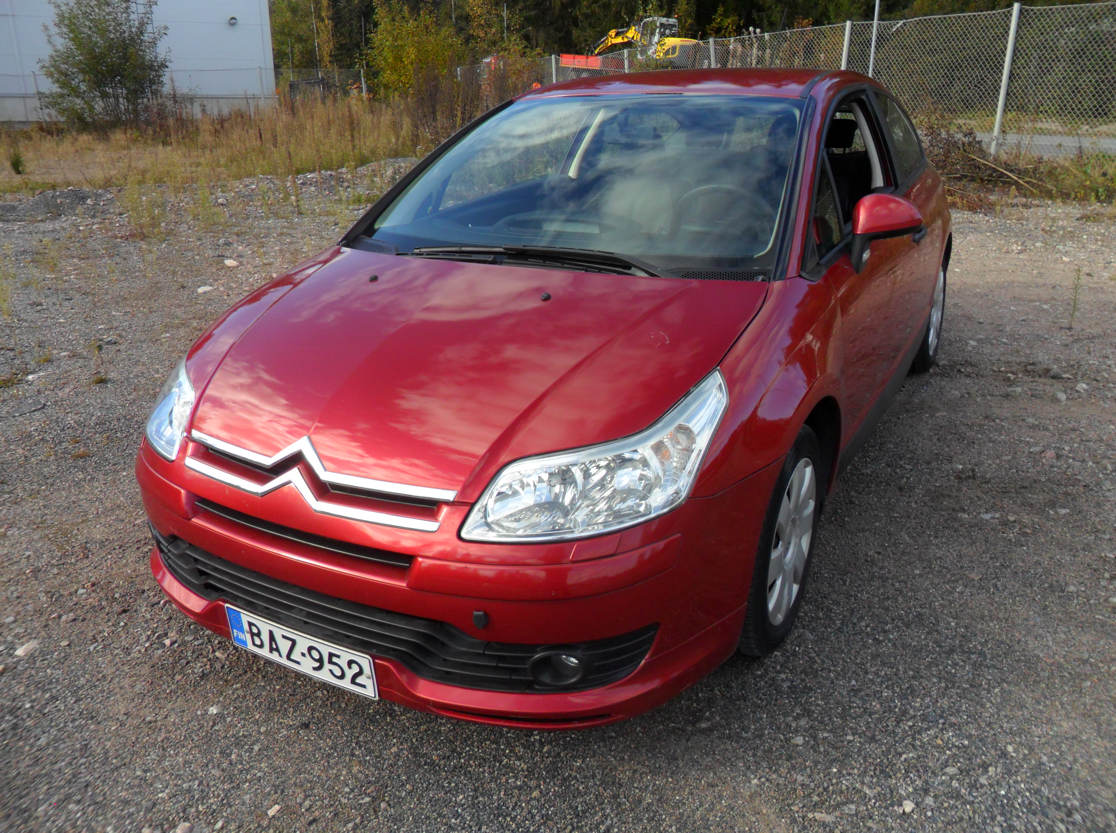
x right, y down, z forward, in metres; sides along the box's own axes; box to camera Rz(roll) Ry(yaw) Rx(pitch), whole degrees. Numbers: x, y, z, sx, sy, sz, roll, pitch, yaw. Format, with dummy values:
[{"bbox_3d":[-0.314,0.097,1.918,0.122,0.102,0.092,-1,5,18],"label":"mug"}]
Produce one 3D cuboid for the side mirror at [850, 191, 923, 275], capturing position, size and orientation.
[{"bbox_3d":[0.904,-0.499,2.412,0.200,0.220,0.130,10,24,28],"label":"side mirror"}]

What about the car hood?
[{"bbox_3d":[-0.320,-0.211,2.159,1.440,0.200,0.971,10,37,28],"label":"car hood"}]

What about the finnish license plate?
[{"bbox_3d":[-0.574,0.517,1.926,0.442,0.118,0.012,10,27,28],"label":"finnish license plate"}]

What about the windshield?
[{"bbox_3d":[0.083,-0.754,2.722,1.390,0.130,1.016,10,51,28],"label":"windshield"}]

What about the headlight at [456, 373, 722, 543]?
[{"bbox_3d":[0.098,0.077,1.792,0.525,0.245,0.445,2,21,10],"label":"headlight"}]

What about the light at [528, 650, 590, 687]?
[{"bbox_3d":[-0.003,0.516,1.783,0.128,0.090,0.080,6,22,19],"label":"light"}]

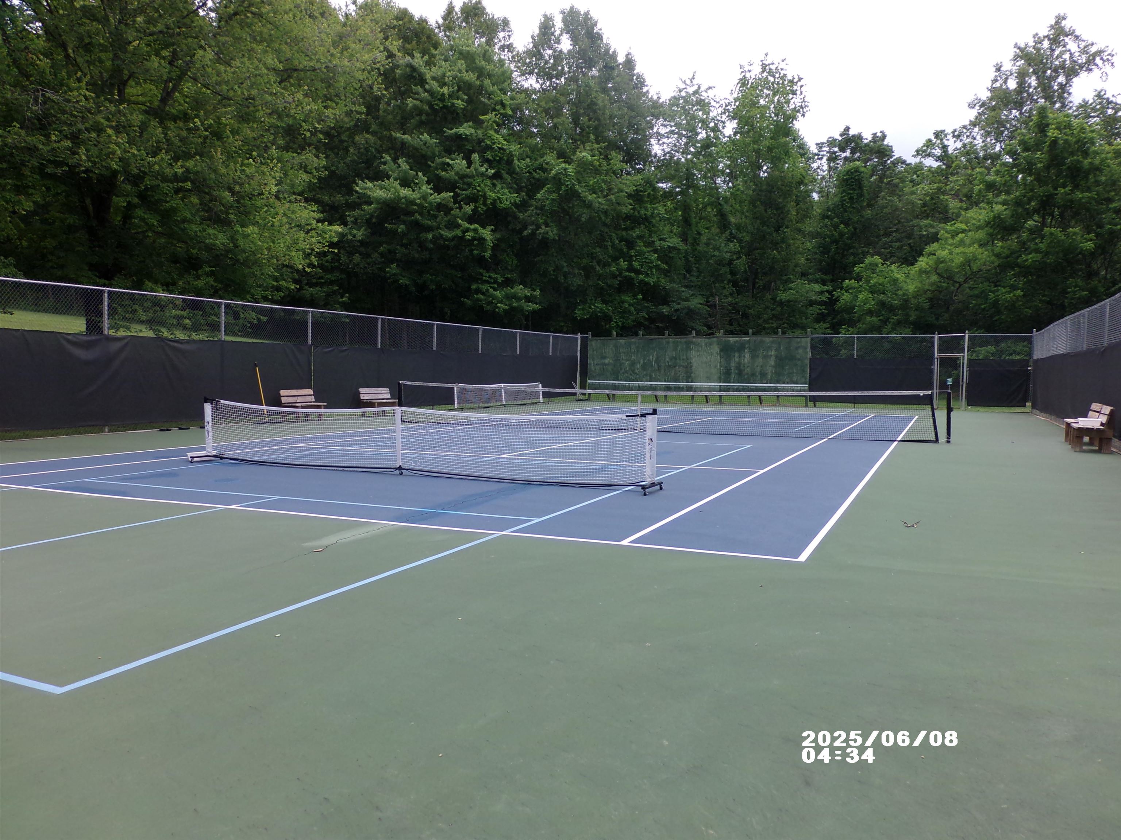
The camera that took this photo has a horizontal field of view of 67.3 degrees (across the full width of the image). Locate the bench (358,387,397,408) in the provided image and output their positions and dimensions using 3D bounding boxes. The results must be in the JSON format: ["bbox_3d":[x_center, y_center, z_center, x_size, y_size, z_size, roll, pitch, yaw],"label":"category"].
[{"bbox_3d":[-5.461,-0.539,25.351,0.600,0.800,1.250,2,4,25],"label":"bench"}]

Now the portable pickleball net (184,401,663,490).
[{"bbox_3d":[-2.068,0.234,10.923,6.950,0.950,0.580,2,4,25],"label":"portable pickleball net"}]

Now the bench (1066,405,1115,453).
[{"bbox_3d":[9.801,0.117,15.709,0.610,0.800,2.300,2,4,25],"label":"bench"}]

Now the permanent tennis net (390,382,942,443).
[{"bbox_3d":[1.742,-0.272,19.167,12.850,1.070,0.120,2,4,25],"label":"permanent tennis net"}]

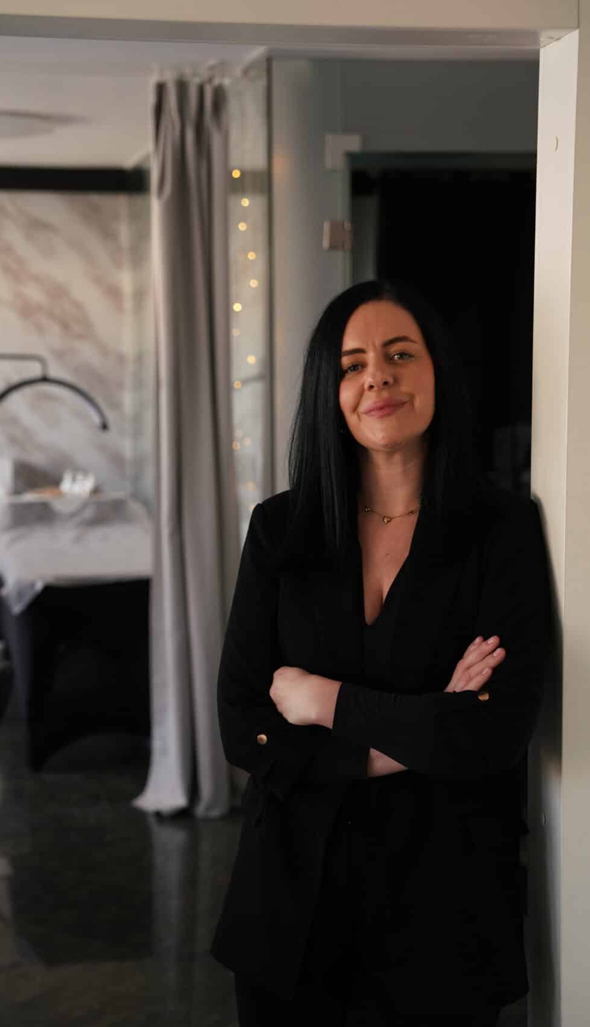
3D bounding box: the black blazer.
[{"bbox_3d":[0.115,0.295,2.230,0.440,0.675,0.320,3,8,13],"label":"black blazer"}]

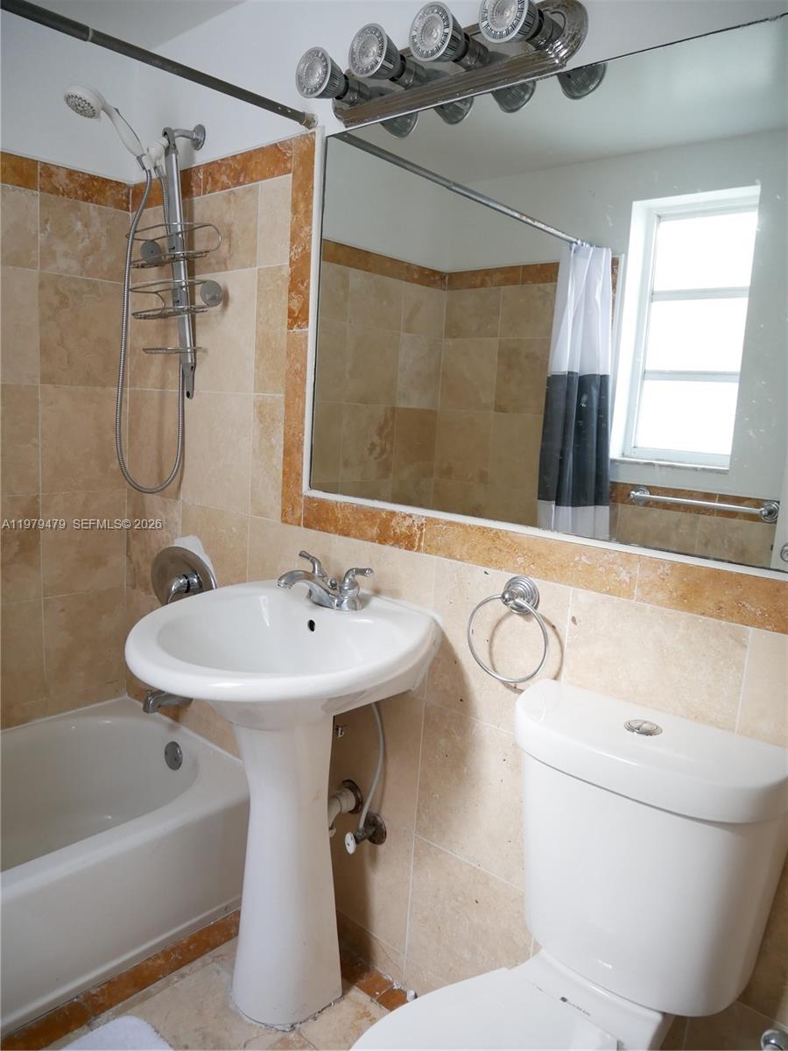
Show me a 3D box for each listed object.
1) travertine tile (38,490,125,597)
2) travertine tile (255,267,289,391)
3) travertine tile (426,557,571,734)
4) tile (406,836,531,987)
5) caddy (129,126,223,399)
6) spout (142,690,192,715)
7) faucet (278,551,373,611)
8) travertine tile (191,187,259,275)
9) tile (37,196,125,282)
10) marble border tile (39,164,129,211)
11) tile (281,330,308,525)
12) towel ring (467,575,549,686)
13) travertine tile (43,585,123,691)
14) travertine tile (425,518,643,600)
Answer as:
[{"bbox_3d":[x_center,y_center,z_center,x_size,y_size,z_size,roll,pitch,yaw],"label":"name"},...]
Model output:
[{"bbox_3d":[-0.937,0.055,2.213,0.252,0.306,0.012,-5,13,-44],"label":"travertine tile"},{"bbox_3d":[-0.293,-0.470,1.769,0.118,0.306,0.012,11,12,40],"label":"travertine tile"},{"bbox_3d":[0.193,0.241,1.431,0.304,0.307,0.010,11,11,40],"label":"travertine tile"},{"bbox_3d":[0.157,0.851,1.537,0.301,0.306,0.012,11,12,39],"label":"tile"},{"bbox_3d":[-0.570,-0.672,1.894,0.260,0.677,0.130,11,12,40],"label":"caddy"},{"bbox_3d":[-0.651,0.498,2.084,0.062,0.062,0.136,11,12,40],"label":"spout"},{"bbox_3d":[-0.169,0.124,1.542,0.220,0.091,0.185,11,12,39],"label":"faucet"},{"bbox_3d":[-0.445,-0.754,1.884,0.304,0.200,0.010,11,11,40],"label":"travertine tile"},{"bbox_3d":[-0.876,-0.807,2.062,0.012,0.202,0.258,11,12,40],"label":"tile"},{"bbox_3d":[-0.868,-0.945,2.040,0.012,0.077,0.258,11,12,40],"label":"marble border tile"},{"bbox_3d":[-0.236,-0.230,1.756,0.076,0.464,0.010,11,11,40],"label":"tile"},{"bbox_3d":[0.217,0.192,1.357,0.170,0.190,0.062,11,11,40],"label":"towel ring"},{"bbox_3d":[-0.957,0.360,2.263,0.252,0.306,0.012,-5,13,-44],"label":"travertine tile"},{"bbox_3d":[0.237,0.055,1.362,0.457,0.077,0.012,11,12,40],"label":"travertine tile"}]

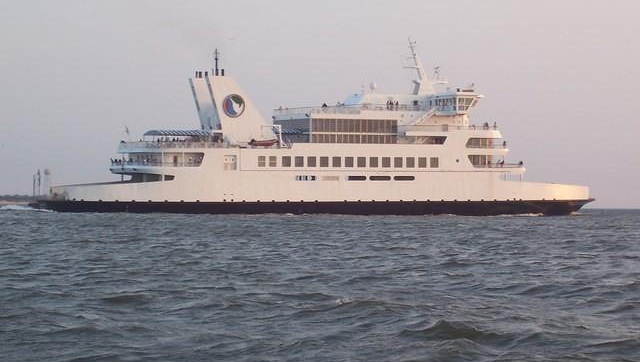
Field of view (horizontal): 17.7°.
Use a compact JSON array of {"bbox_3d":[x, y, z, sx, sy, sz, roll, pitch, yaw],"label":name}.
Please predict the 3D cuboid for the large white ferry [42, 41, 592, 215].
[{"bbox_3d":[1.300,-9.300,339.500,97.500,29.600,20.700,1,-1,-24],"label":"large white ferry"}]

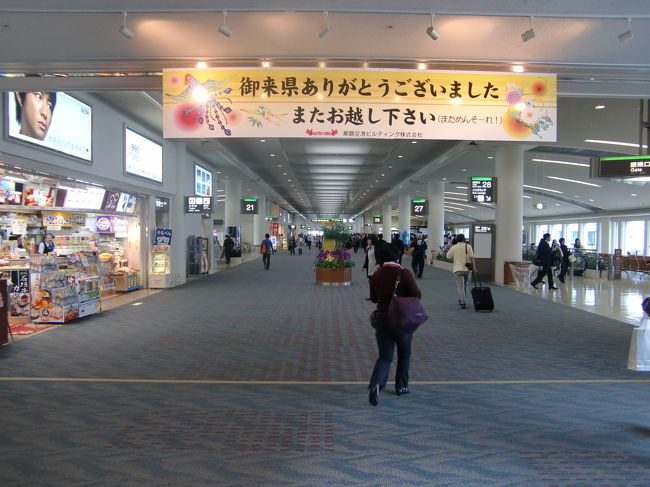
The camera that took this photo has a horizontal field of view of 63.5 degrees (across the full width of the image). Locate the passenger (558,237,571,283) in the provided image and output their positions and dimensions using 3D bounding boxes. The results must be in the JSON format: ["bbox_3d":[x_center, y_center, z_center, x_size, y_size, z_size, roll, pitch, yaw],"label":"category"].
[{"bbox_3d":[8.584,0.608,18.800,0.520,1.630,0.480,0,1,0],"label":"passenger"}]

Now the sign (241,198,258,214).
[{"bbox_3d":[-4.167,-2.056,29.200,0.970,0.870,0.200,0,1,0],"label":"sign"}]

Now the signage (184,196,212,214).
[{"bbox_3d":[-4.161,-1.271,17.400,0.960,0.560,0.170,0,1,0],"label":"signage"}]

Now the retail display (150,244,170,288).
[{"bbox_3d":[-5.002,0.683,15.939,0.520,1.330,0.520,0,1,0],"label":"retail display"}]

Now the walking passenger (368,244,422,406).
[{"bbox_3d":[0.727,0.791,5.287,0.560,1.570,0.550,1,1,8],"label":"walking passenger"}]

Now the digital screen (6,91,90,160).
[{"bbox_3d":[-4.956,-2.268,9.644,0.120,1.200,2.950,0,1,0],"label":"digital screen"}]

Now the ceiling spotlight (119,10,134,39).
[{"bbox_3d":[-1.737,-1.912,4.600,0.140,0.250,0.090,0,1,-41],"label":"ceiling spotlight"}]

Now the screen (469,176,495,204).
[{"bbox_3d":[5.241,-1.764,17.400,0.940,0.850,0.200,0,1,0],"label":"screen"}]

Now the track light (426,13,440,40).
[{"bbox_3d":[0.960,-1.920,4.650,0.090,0.250,0.130,1,1,37],"label":"track light"}]

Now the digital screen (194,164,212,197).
[{"bbox_3d":[-4.875,-2.468,21.192,0.120,1.180,2.900,0,1,0],"label":"digital screen"}]

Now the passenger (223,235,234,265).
[{"bbox_3d":[-5.235,0.354,28.600,0.500,1.580,0.400,0,1,15],"label":"passenger"}]

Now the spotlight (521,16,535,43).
[{"bbox_3d":[1.735,-1.832,4.500,0.075,0.210,0.125,0,1,-30],"label":"spotlight"}]

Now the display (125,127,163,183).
[{"bbox_3d":[-4.923,-2.349,14.393,0.120,1.180,2.900,0,1,0],"label":"display"}]

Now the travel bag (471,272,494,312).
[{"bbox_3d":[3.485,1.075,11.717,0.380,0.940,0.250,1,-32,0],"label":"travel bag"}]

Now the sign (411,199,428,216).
[{"bbox_3d":[5.447,-2.023,30.200,0.950,0.950,0.200,0,1,0],"label":"sign"}]

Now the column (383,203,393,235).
[{"bbox_3d":[6.356,-1.589,53.136,0.910,4.570,0.910,0,1,0],"label":"column"}]

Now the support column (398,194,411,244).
[{"bbox_3d":[6.389,-1.395,41.859,0.930,4.780,0.930,0,1,0],"label":"support column"}]

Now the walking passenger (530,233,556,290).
[{"bbox_3d":[6.875,0.553,16.500,0.780,1.750,0.550,0,1,-3],"label":"walking passenger"}]

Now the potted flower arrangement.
[{"bbox_3d":[0.316,0.764,17.500,1.280,1.220,1.280,0,1,0],"label":"potted flower arrangement"}]

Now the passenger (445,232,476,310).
[{"bbox_3d":[3.163,0.637,12.186,0.640,1.680,0.480,0,1,-4],"label":"passenger"}]

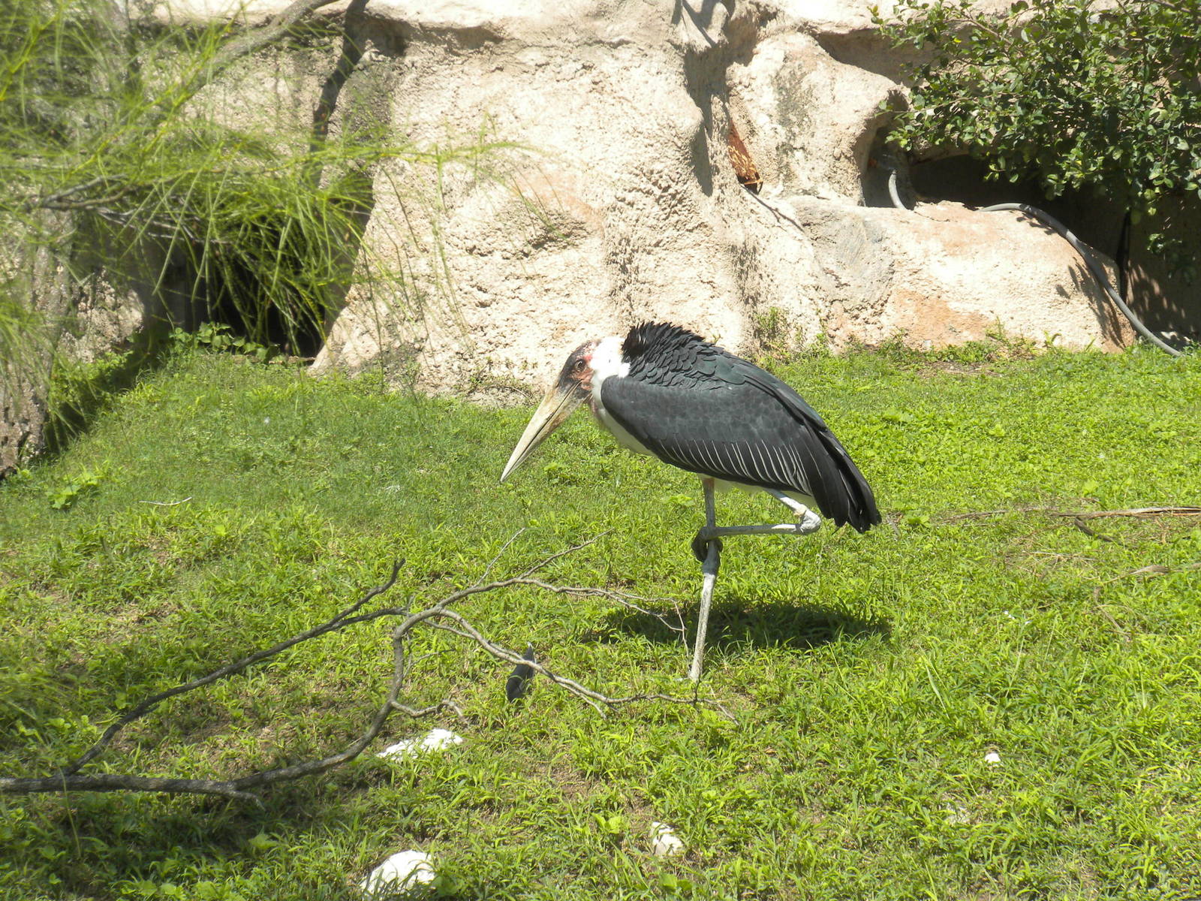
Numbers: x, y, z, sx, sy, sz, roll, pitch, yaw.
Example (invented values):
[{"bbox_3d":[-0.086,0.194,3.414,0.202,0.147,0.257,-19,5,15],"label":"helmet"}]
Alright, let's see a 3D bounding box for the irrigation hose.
[{"bbox_3d":[1.636,-0.707,15.600,1.130,0.710,0.400,0,9,0],"label":"irrigation hose"}]

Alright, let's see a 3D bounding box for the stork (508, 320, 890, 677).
[{"bbox_3d":[0.230,0.130,10.500,0.970,0.930,0.340,-1,10,-5],"label":"stork"}]

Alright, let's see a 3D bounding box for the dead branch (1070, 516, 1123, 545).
[{"bbox_3d":[1.477,0.239,12.300,0.050,0.055,0.250,-7,12,-34],"label":"dead branch"}]

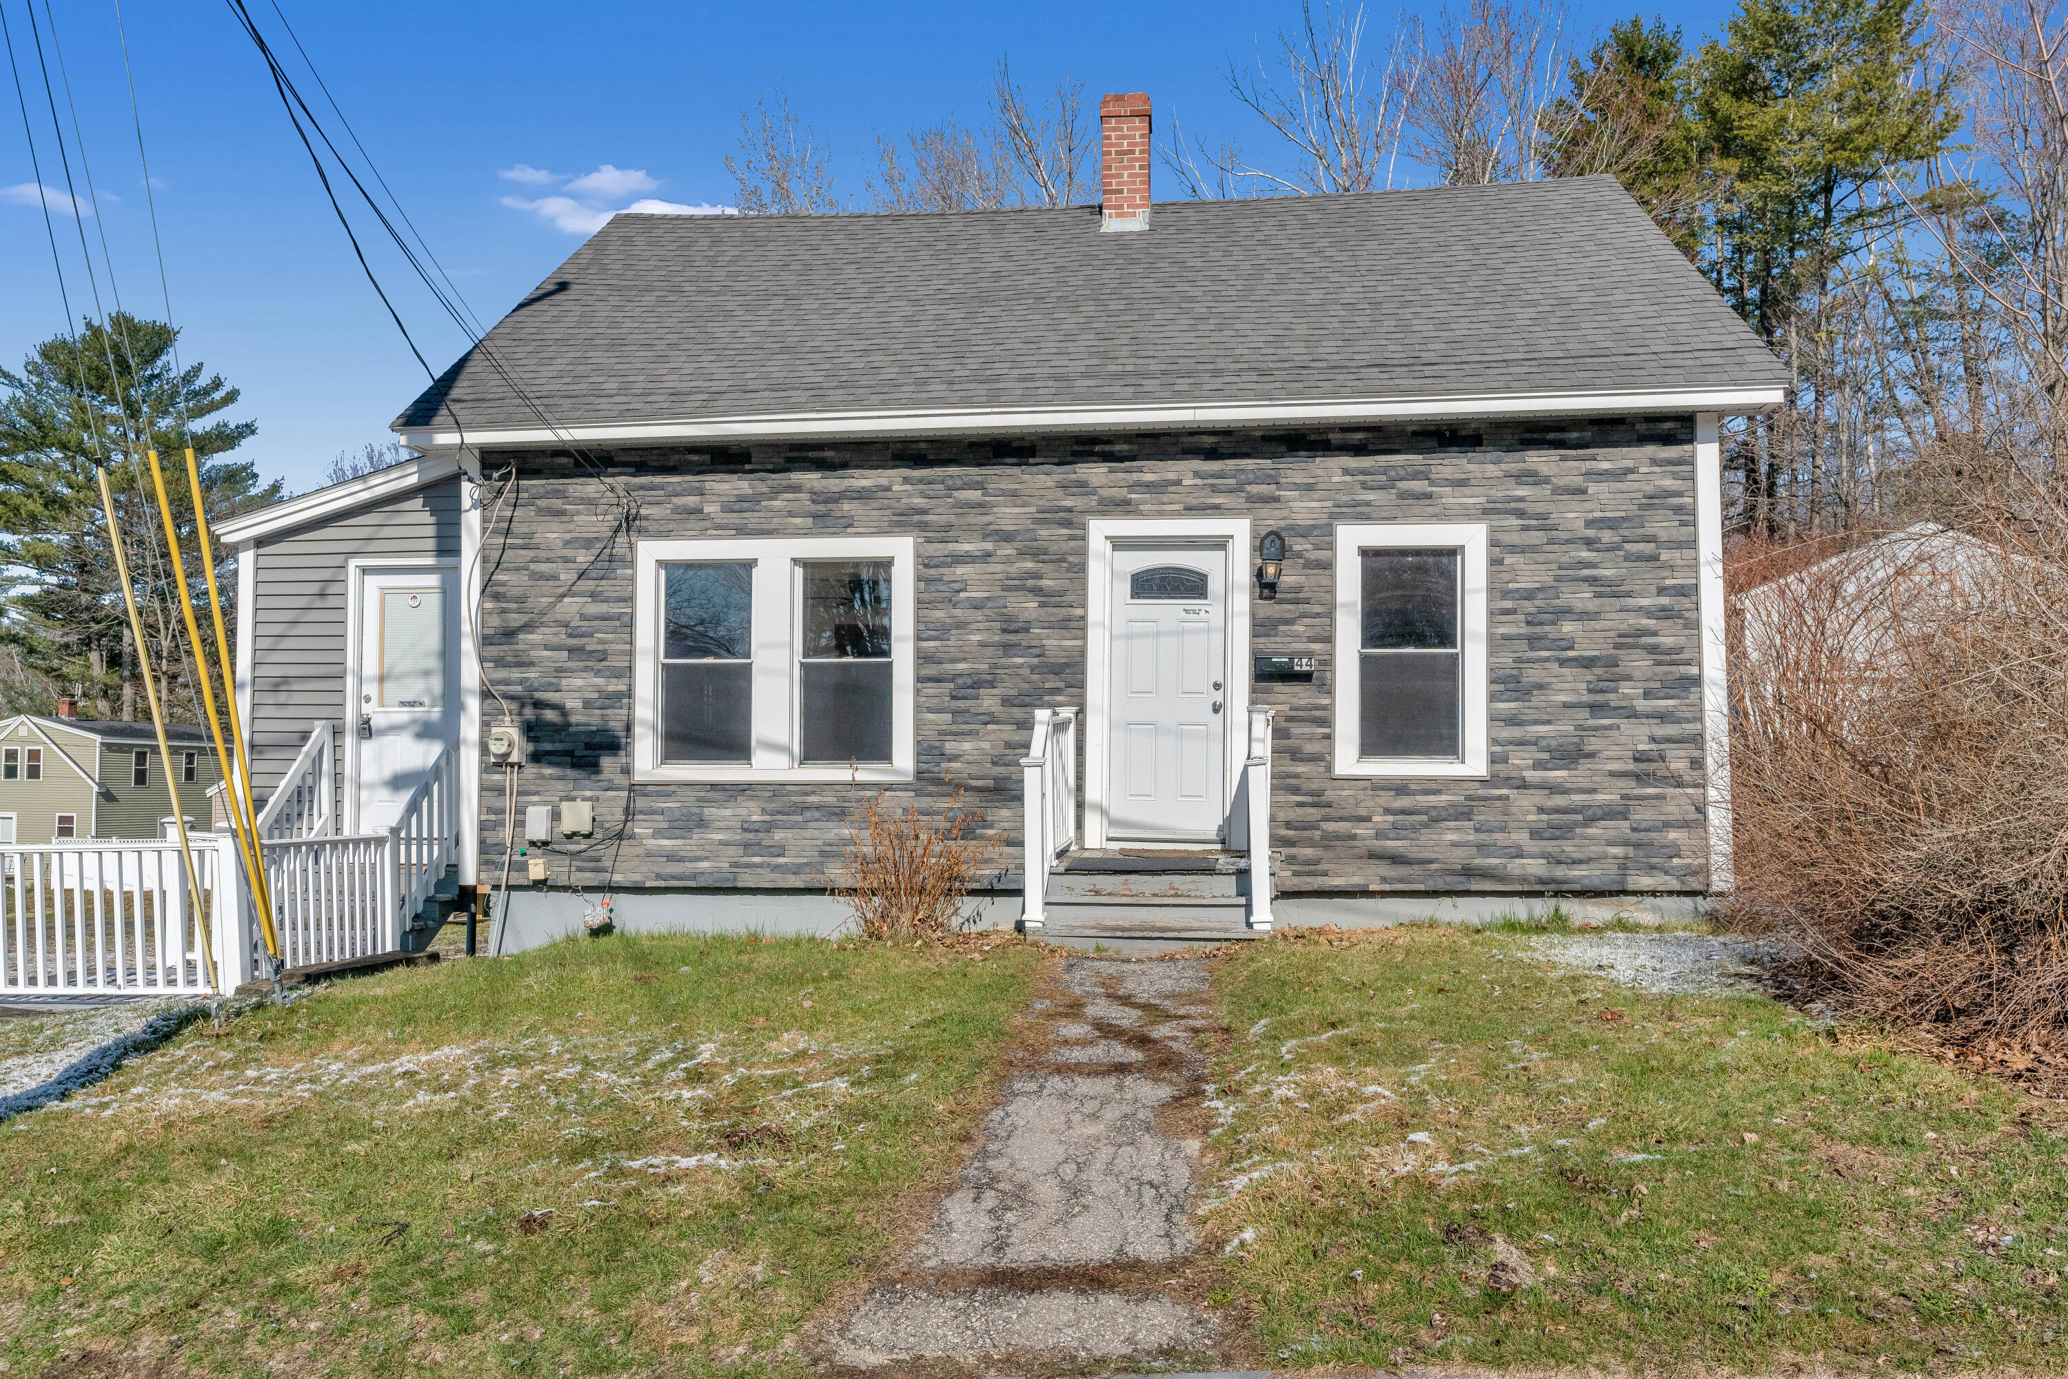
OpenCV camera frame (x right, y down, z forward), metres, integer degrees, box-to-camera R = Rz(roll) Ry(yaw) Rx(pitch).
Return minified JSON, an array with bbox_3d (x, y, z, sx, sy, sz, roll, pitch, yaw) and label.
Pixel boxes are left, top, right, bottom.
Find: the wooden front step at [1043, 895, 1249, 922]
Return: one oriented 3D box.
[{"bbox_3d":[0.678,1.373,9.795,1.310,0.170,0.300,0,-3,6],"label":"wooden front step"}]

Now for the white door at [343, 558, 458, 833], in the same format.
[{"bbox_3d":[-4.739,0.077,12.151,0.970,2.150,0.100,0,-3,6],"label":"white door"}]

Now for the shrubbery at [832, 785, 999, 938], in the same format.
[{"bbox_3d":[-0.781,1.175,10.961,1.070,1.030,0.900,0,-3,6],"label":"shrubbery"}]

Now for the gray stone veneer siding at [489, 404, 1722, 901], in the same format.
[{"bbox_3d":[0.219,-0.218,11.425,8.710,3.240,0.120,0,-3,6],"label":"gray stone veneer siding"}]

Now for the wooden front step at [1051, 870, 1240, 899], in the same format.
[{"bbox_3d":[0.718,1.226,10.089,1.250,0.160,0.300,0,-3,6],"label":"wooden front step"}]

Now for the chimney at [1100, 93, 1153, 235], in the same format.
[{"bbox_3d":[0.858,-4.761,14.744,0.450,1.280,0.460,0,-3,6],"label":"chimney"}]

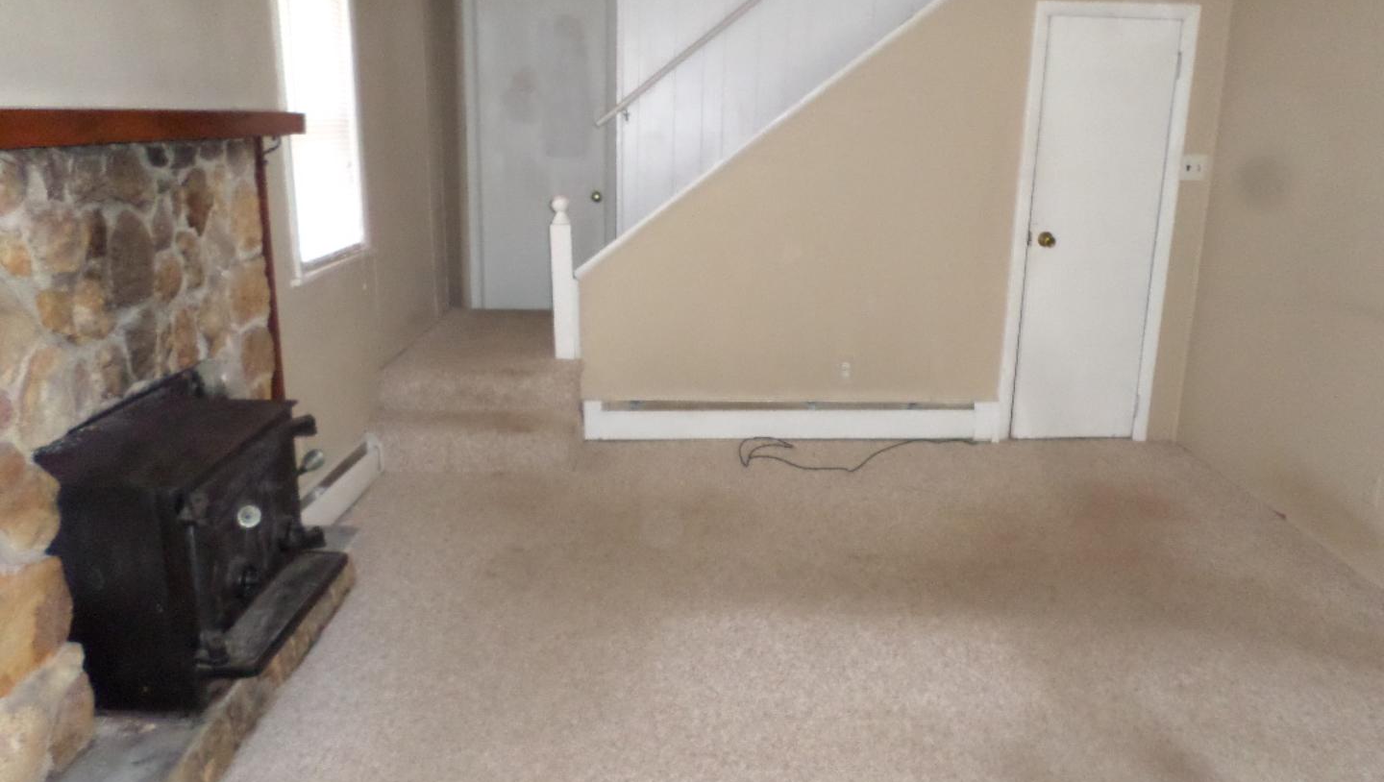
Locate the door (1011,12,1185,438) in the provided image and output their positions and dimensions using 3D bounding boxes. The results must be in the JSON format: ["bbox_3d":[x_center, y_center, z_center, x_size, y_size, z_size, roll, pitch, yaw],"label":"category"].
[{"bbox_3d":[1.939,-0.740,4.850,0.627,2.015,0.050,0,14,-2],"label":"door"}]

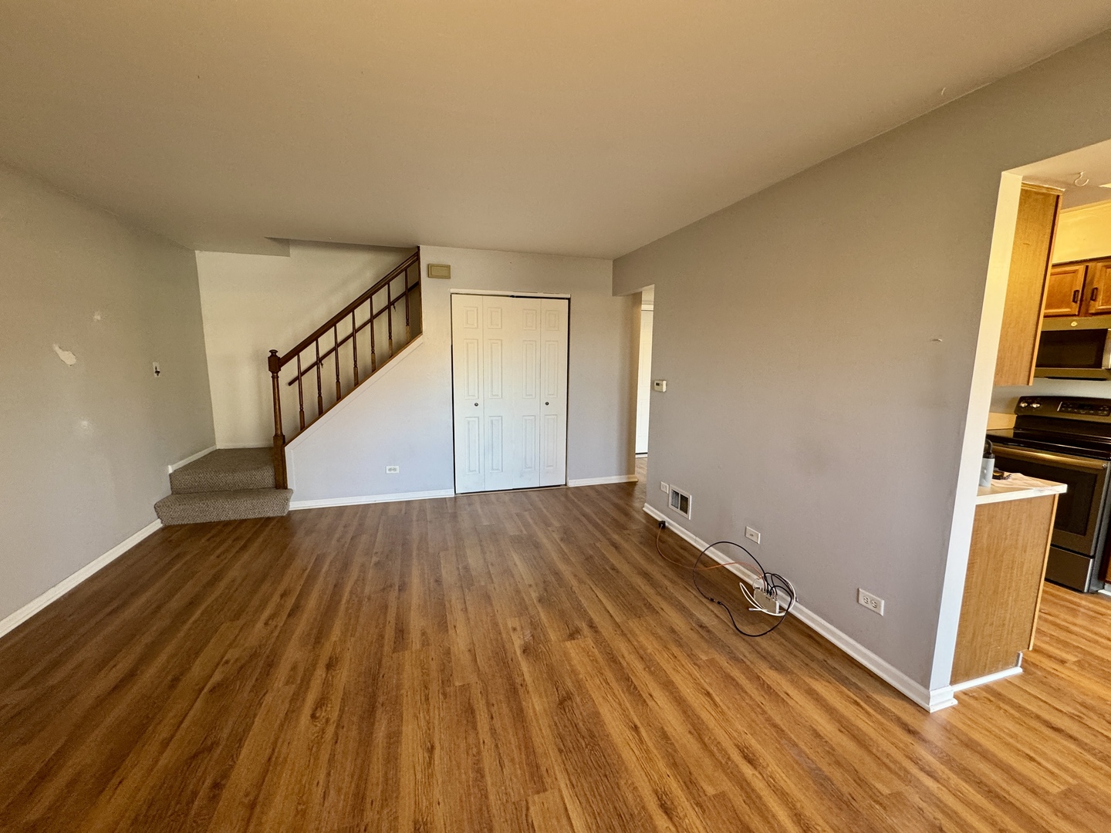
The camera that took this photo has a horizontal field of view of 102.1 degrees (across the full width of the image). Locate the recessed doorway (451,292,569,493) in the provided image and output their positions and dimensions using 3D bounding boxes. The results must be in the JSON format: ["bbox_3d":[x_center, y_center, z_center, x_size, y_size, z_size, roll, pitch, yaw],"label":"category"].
[{"bbox_3d":[-0.451,-0.222,4.680,1.223,2.050,0.110,-2,8,-17],"label":"recessed doorway"}]

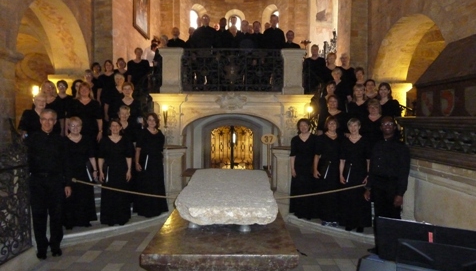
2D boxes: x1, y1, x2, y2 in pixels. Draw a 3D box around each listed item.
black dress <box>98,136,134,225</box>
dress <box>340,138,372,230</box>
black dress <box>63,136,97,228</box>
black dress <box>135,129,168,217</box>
[{"bbox_3d":[-1.859,0.696,5.260,0.530,1.360,0.360,-1,3,-20],"label":"black dress"},{"bbox_3d":[1.736,0.687,5.080,0.500,1.370,0.350,1,3,18],"label":"dress"},{"bbox_3d":[-2.337,0.678,5.070,0.490,1.360,0.350,-1,3,-18],"label":"black dress"},{"bbox_3d":[-1.414,0.629,5.620,0.540,1.420,0.380,-1,3,-25],"label":"black dress"}]

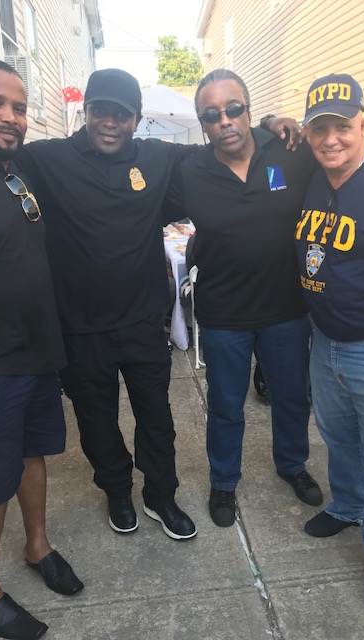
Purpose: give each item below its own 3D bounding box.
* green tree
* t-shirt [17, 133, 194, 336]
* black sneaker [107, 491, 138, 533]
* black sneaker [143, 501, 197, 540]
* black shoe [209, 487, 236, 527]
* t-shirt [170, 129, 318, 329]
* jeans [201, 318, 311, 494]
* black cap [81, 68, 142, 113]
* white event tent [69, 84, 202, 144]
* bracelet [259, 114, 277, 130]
[{"bbox_3d":[-0.059,-10.594,26.136,3.700,7.400,3.700,-2,18,0],"label":"green tree"},{"bbox_3d":[-0.277,-0.321,1.875,0.700,0.740,0.320,-4,18,-7],"label":"t-shirt"},{"bbox_3d":[-0.266,0.757,2.210,0.110,0.116,0.300,-5,18,-11],"label":"black sneaker"},{"bbox_3d":[-0.052,0.771,2.144,0.110,0.116,0.300,-13,20,-31],"label":"black sneaker"},{"bbox_3d":[0.175,0.745,2.219,0.107,0.108,0.290,-2,17,0],"label":"black shoe"},{"bbox_3d":[0.249,-0.341,1.995,0.640,0.740,0.320,-1,18,5],"label":"t-shirt"},{"bbox_3d":[0.304,0.282,2.207,0.410,0.890,0.300,-3,17,-5],"label":"jeans"},{"bbox_3d":[-0.216,-0.706,1.600,0.178,0.135,0.255,4,23,0],"label":"black cap"},{"bbox_3d":[-0.526,-2.938,9.564,2.900,2.850,3.000,-4,18,-6],"label":"white event tent"},{"bbox_3d":[0.315,-0.729,1.910,0.026,0.070,0.062,22,20,32],"label":"bracelet"}]

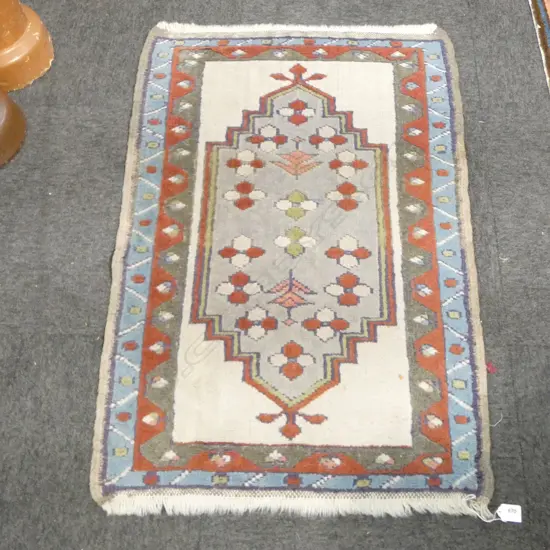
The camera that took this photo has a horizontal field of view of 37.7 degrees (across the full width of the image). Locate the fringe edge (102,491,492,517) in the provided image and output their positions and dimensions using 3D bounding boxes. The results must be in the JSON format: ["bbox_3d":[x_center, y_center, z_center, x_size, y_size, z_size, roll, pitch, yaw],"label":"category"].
[{"bbox_3d":[0.039,0.440,1.553,0.754,0.015,0.046,0,65,2],"label":"fringe edge"}]

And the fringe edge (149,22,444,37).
[{"bbox_3d":[0.051,-0.632,2.058,0.726,0.015,0.041,1,65,3],"label":"fringe edge"}]

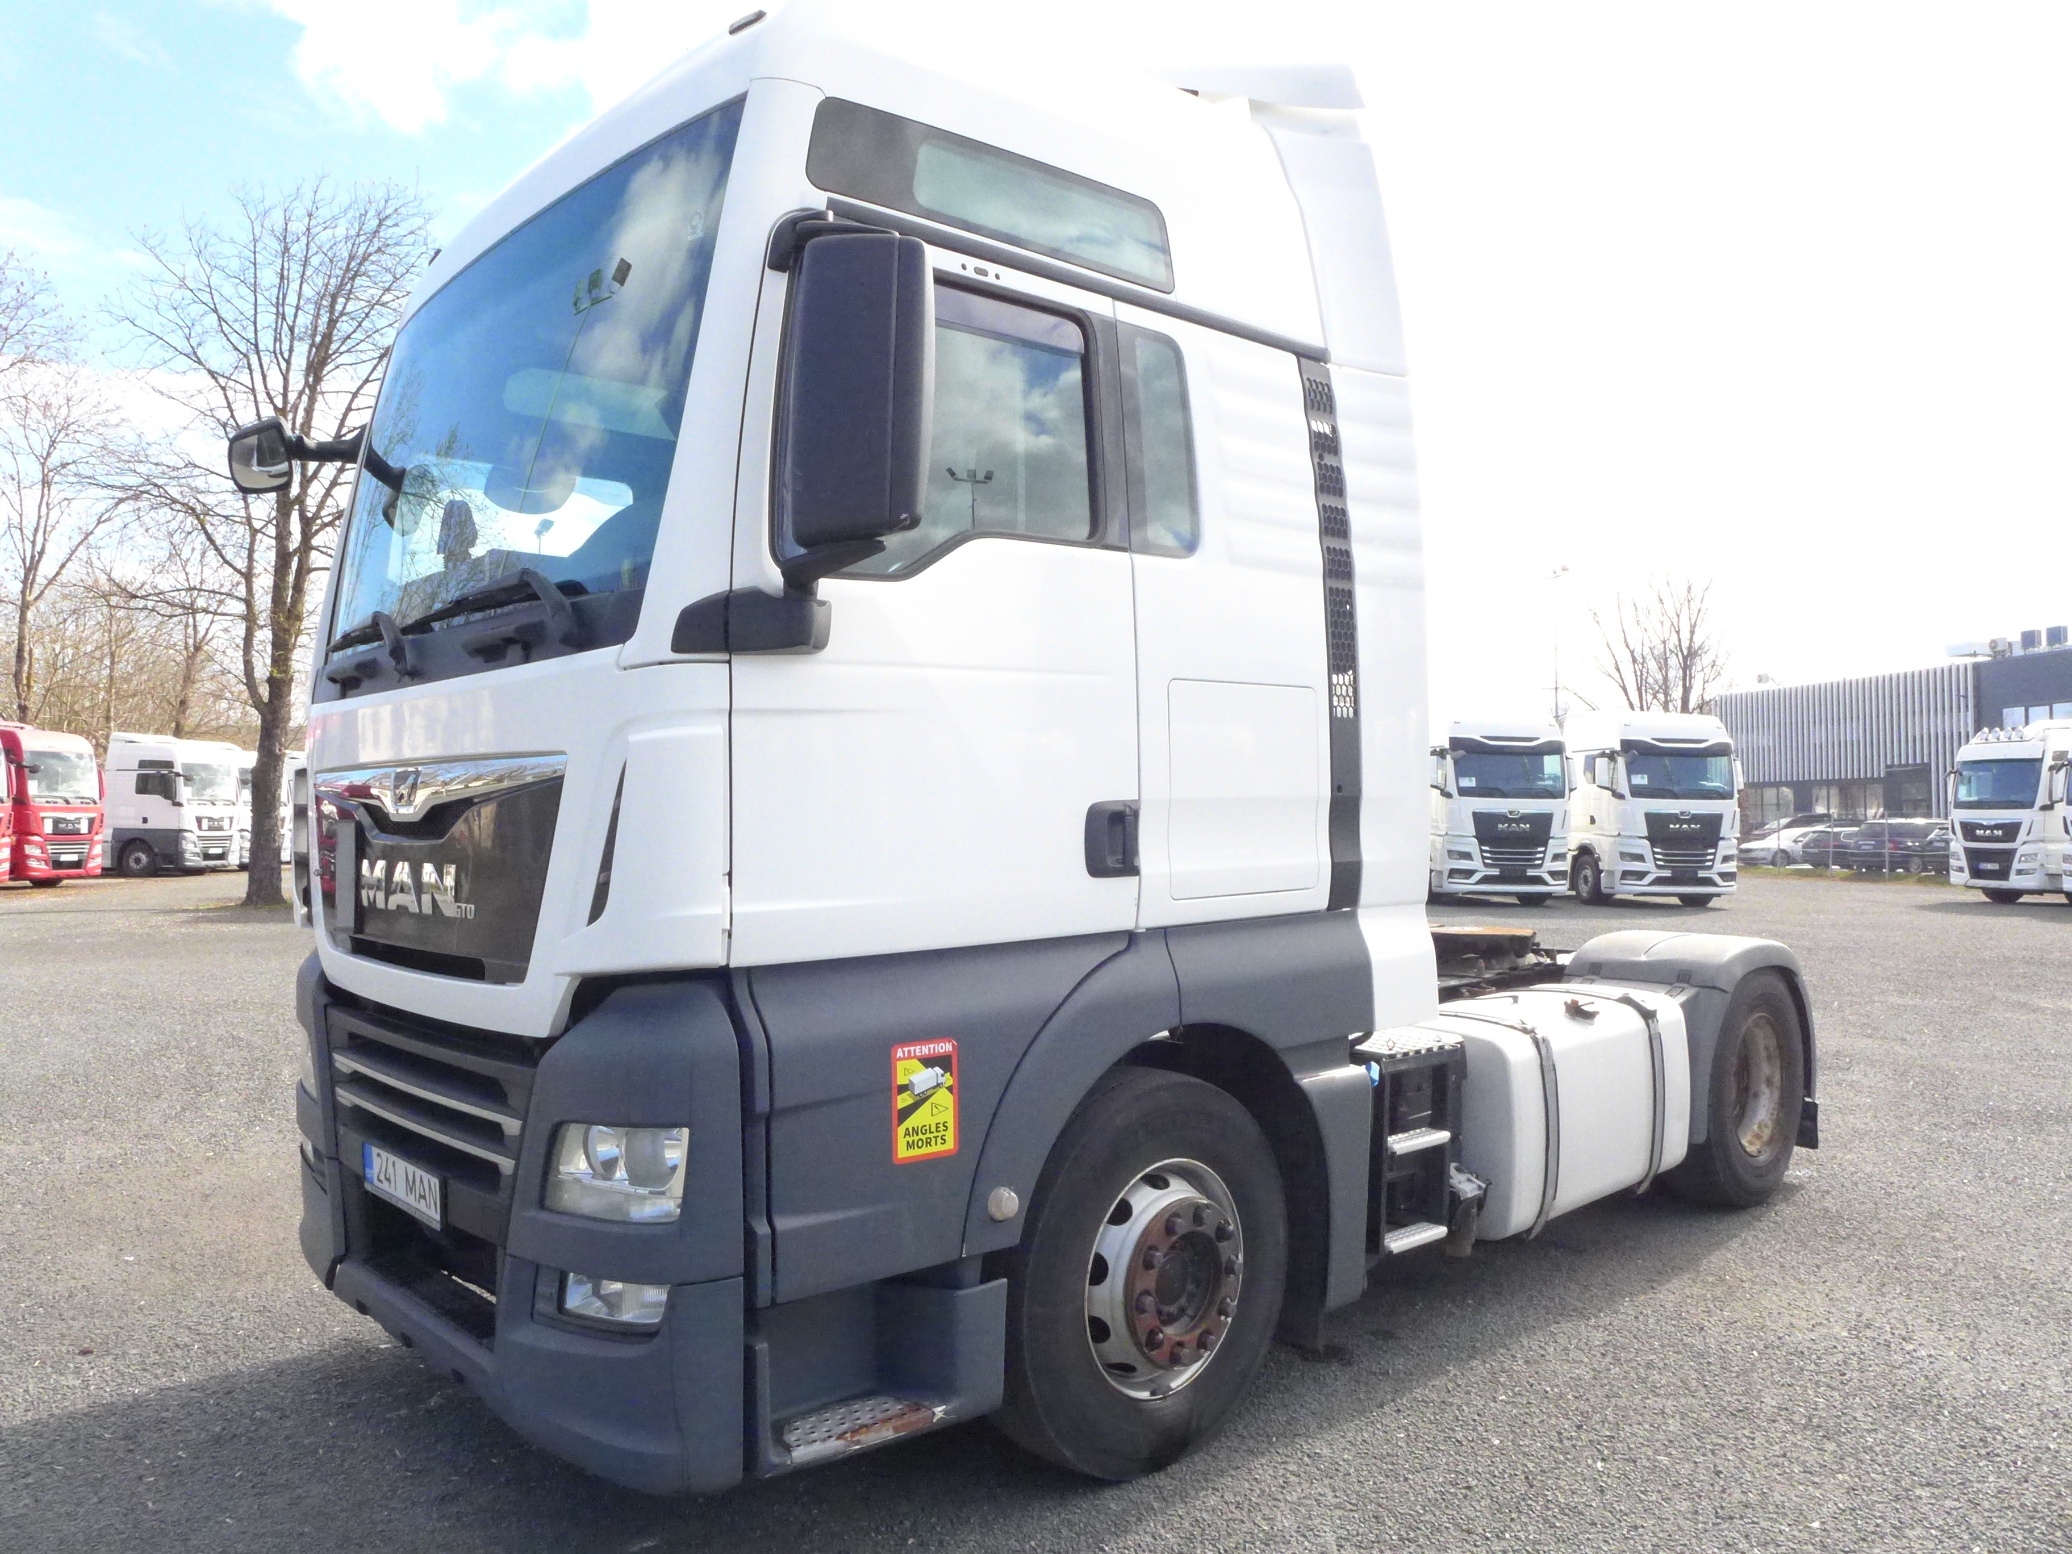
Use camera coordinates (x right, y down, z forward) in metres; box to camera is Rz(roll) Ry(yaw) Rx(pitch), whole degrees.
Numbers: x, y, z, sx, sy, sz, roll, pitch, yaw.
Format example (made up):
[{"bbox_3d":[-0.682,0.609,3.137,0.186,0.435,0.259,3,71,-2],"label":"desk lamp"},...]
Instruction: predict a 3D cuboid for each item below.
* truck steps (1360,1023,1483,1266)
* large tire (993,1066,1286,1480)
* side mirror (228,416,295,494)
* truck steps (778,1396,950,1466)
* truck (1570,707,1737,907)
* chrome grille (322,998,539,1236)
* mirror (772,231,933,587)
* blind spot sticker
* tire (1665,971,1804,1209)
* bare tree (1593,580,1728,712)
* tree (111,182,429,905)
[{"bbox_3d":[1.108,1.151,4.568,0.460,0.620,0.320,1,-2,-43],"label":"truck steps"},{"bbox_3d":[0.253,1.276,3.768,1.010,1.010,0.315,1,-2,-43],"label":"large tire"},{"bbox_3d":[-2.352,-0.973,4.354,0.100,0.250,0.200,18,11,40],"label":"side mirror"},{"bbox_3d":[-0.397,1.376,3.063,0.400,0.045,0.150,1,-2,-43],"label":"truck steps"},{"bbox_3d":[12.488,0.743,31.092,2.520,3.930,5.900,0,-1,-3],"label":"truck"},{"bbox_3d":[-1.531,0.818,3.600,0.170,0.430,1.230,1,-2,-43],"label":"chrome grille"},{"bbox_3d":[-0.361,-0.715,2.820,0.180,0.640,0.280,1,-2,-43],"label":"mirror"},{"bbox_3d":[-0.233,0.690,3.061,0.170,0.250,0.010,1,-2,-43],"label":"blind spot sticker"},{"bbox_3d":[2.965,1.303,6.135,1.010,1.010,0.330,1,-2,-43],"label":"tire"},{"bbox_3d":[24.000,-2.000,55.000,5.000,10.900,5.000,0,-1,0],"label":"bare tree"},{"bbox_3d":[-14.636,-4.476,27.773,6.400,13.870,6.400,0,-1,0],"label":"tree"}]

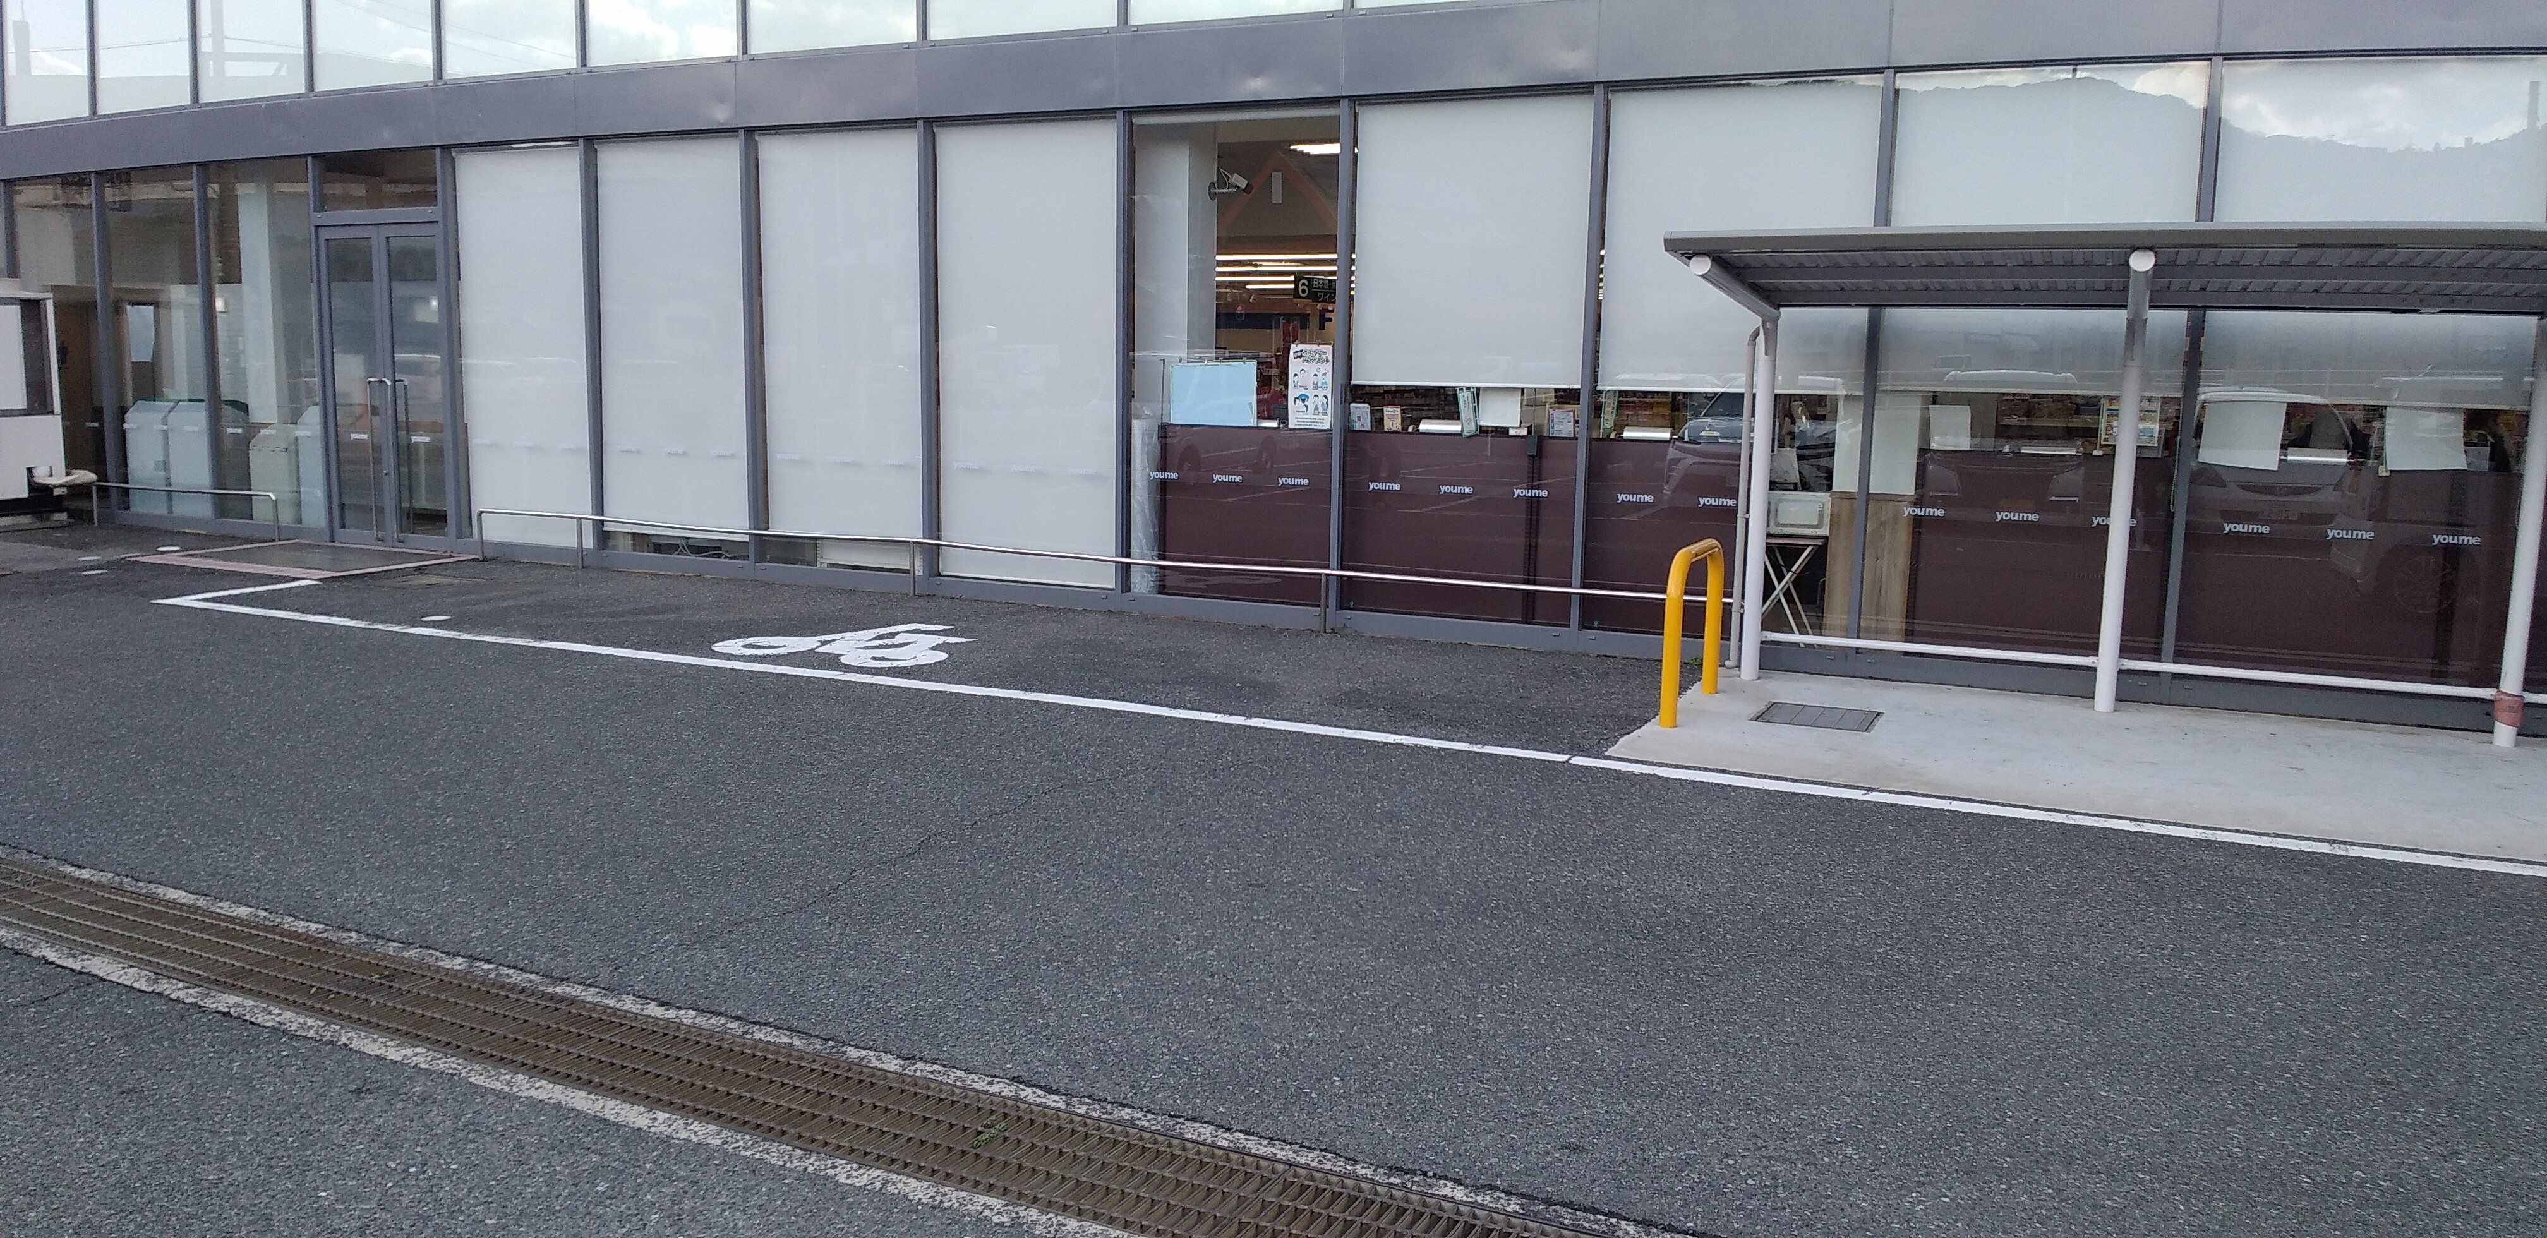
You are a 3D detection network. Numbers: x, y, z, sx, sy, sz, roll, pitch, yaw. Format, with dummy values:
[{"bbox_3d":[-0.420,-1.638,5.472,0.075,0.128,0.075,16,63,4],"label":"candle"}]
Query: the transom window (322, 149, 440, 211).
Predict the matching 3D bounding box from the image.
[{"bbox_3d":[-7.636,-3.725,12.836,1.472,0.464,0.100,5,8,22],"label":"transom window"}]

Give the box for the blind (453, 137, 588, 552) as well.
[{"bbox_3d":[-6.213,-2.227,12.524,1.456,3.208,0.080,5,8,22],"label":"blind"}]

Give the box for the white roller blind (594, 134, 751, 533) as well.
[{"bbox_3d":[-4.285,-1.983,10.772,1.367,2.803,0.070,5,9,22],"label":"white roller blind"}]

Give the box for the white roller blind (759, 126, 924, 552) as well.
[{"bbox_3d":[-2.923,-1.883,10.225,1.358,2.788,0.070,5,9,22],"label":"white roller blind"}]

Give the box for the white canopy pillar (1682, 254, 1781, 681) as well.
[{"bbox_3d":[2.336,-0.672,7.733,0.120,2.203,1.688,6,9,30],"label":"white canopy pillar"}]

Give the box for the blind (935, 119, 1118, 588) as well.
[{"bbox_3d":[-1.673,-1.784,10.106,1.383,3.055,0.060,5,9,22],"label":"blind"}]

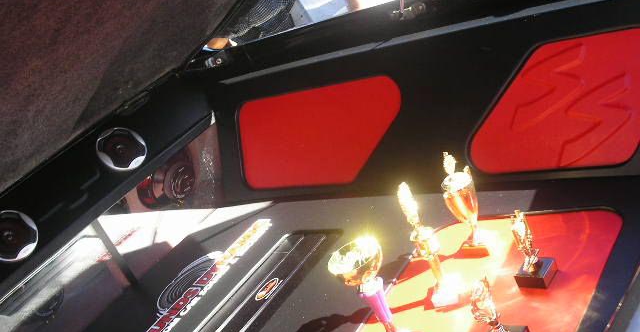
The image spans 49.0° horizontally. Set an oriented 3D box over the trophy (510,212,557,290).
[{"bbox_3d":[0.433,0.167,1.469,0.066,0.175,0.066,-5,28,42],"label":"trophy"}]

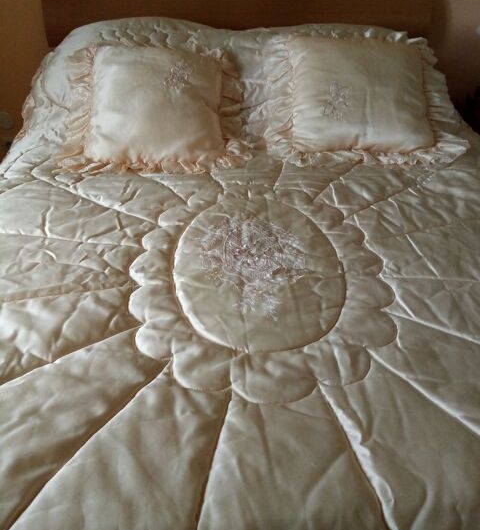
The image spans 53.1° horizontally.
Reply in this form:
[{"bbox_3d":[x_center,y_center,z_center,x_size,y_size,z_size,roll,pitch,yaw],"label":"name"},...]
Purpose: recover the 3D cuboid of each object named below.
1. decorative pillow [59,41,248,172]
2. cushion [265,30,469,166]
[{"bbox_3d":[-0.247,-0.483,1.442,0.540,0.140,0.460,0,72,-3],"label":"decorative pillow"},{"bbox_3d":[0.368,-0.516,1.458,0.565,0.140,0.470,1,72,-1],"label":"cushion"}]

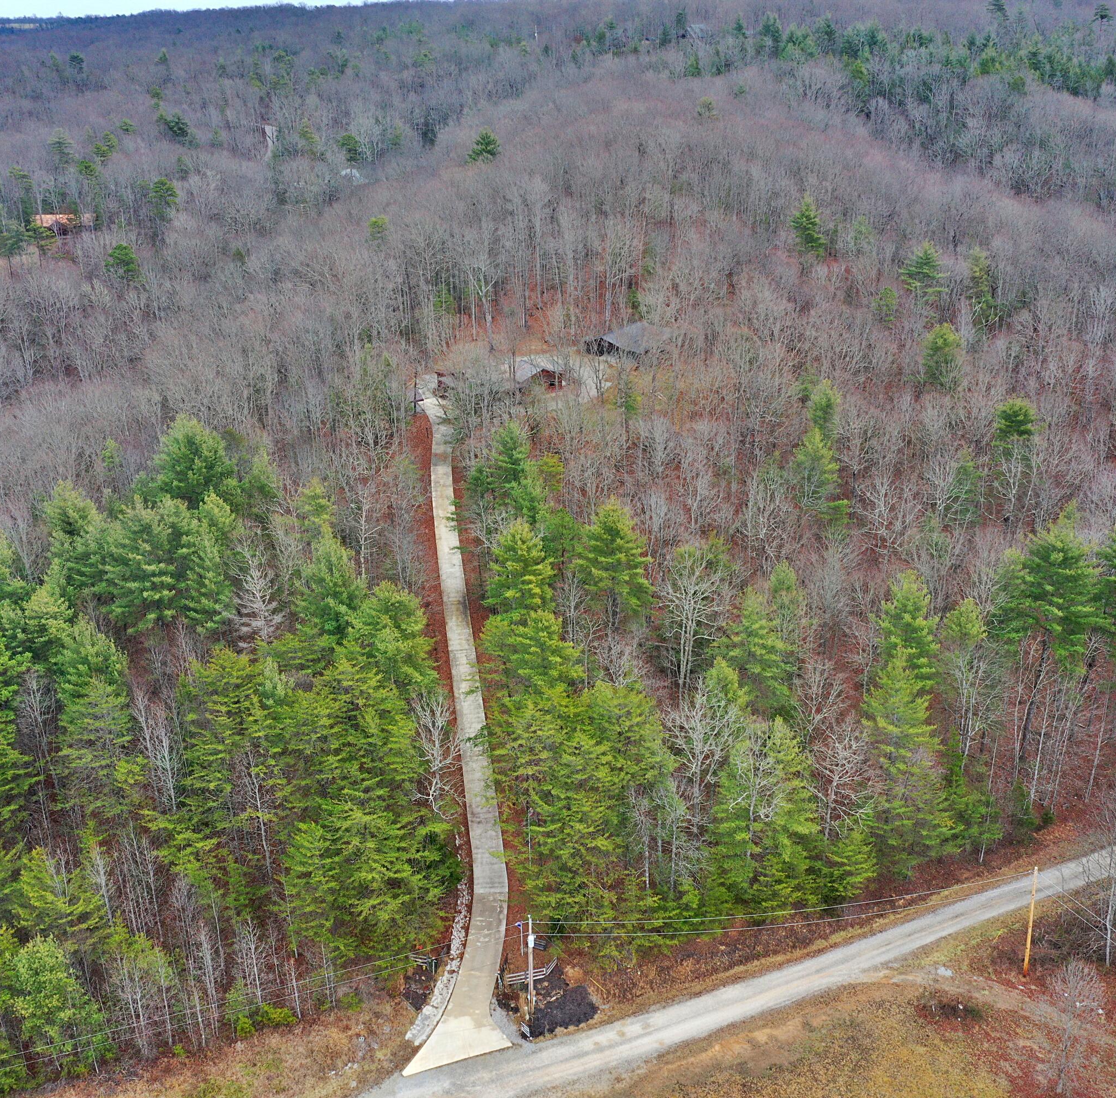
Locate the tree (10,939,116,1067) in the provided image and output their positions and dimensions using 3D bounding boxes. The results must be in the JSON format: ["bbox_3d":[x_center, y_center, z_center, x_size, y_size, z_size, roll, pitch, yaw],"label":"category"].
[{"bbox_3d":[-37.110,33.880,94.990,7.250,12.830,7.030,-1,23,0],"label":"tree"}]

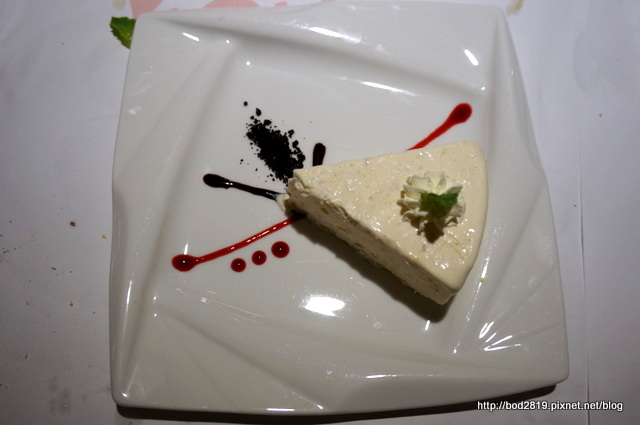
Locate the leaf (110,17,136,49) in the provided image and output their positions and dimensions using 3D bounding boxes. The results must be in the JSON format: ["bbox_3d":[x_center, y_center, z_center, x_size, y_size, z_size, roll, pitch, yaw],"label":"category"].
[{"bbox_3d":[-0.126,-0.120,0.406,0.032,0.007,0.023,36,75,9],"label":"leaf"}]

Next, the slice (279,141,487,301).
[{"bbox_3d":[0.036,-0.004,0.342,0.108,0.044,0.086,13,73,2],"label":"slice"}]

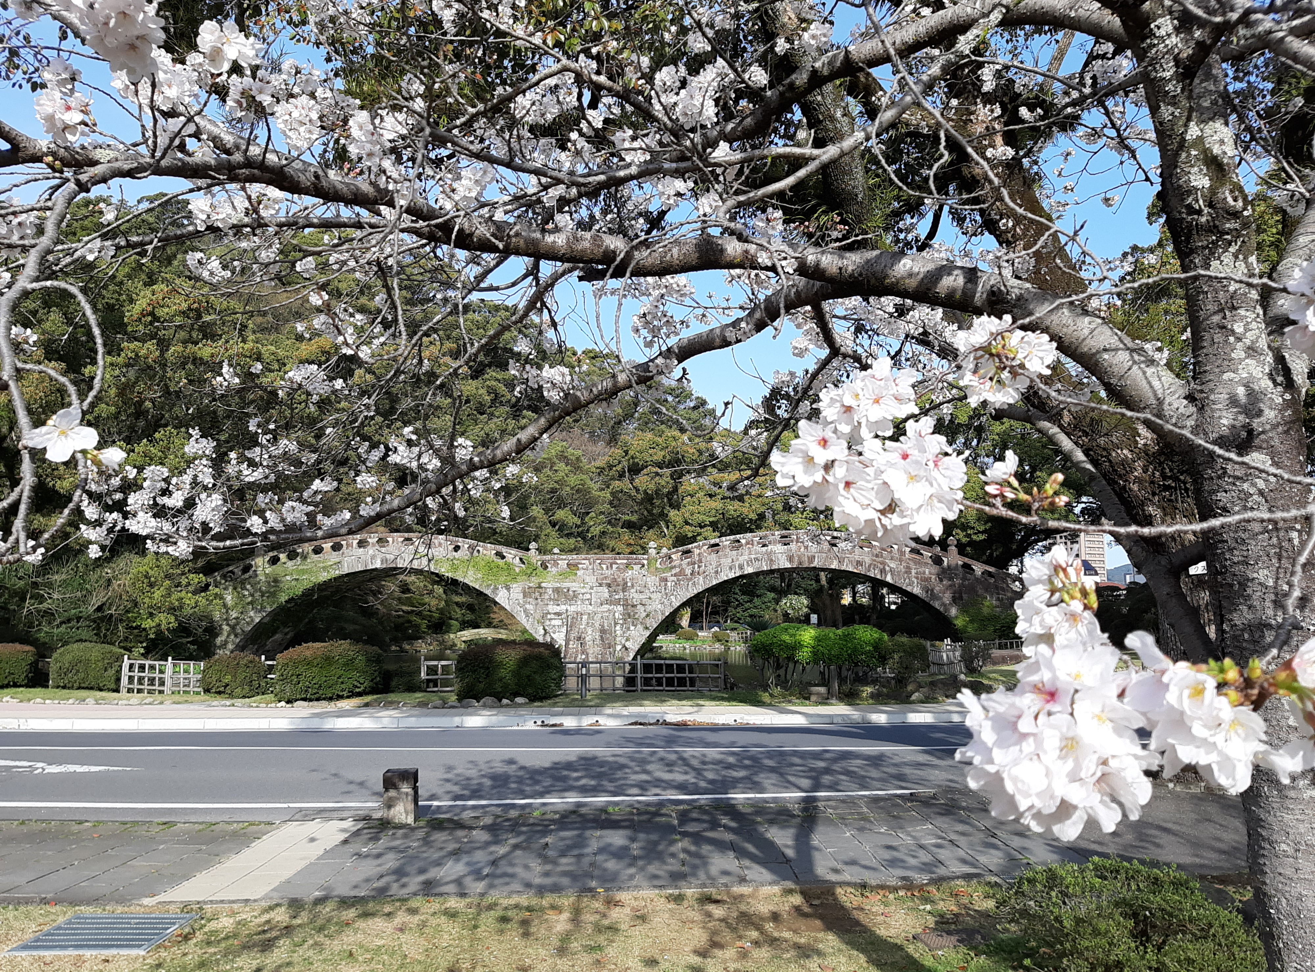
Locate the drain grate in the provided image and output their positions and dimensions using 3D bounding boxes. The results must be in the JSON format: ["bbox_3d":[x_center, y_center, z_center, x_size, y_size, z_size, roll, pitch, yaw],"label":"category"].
[{"bbox_3d":[-2.775,2.278,4.998,0.670,0.050,0.650,0,-7,0],"label":"drain grate"}]

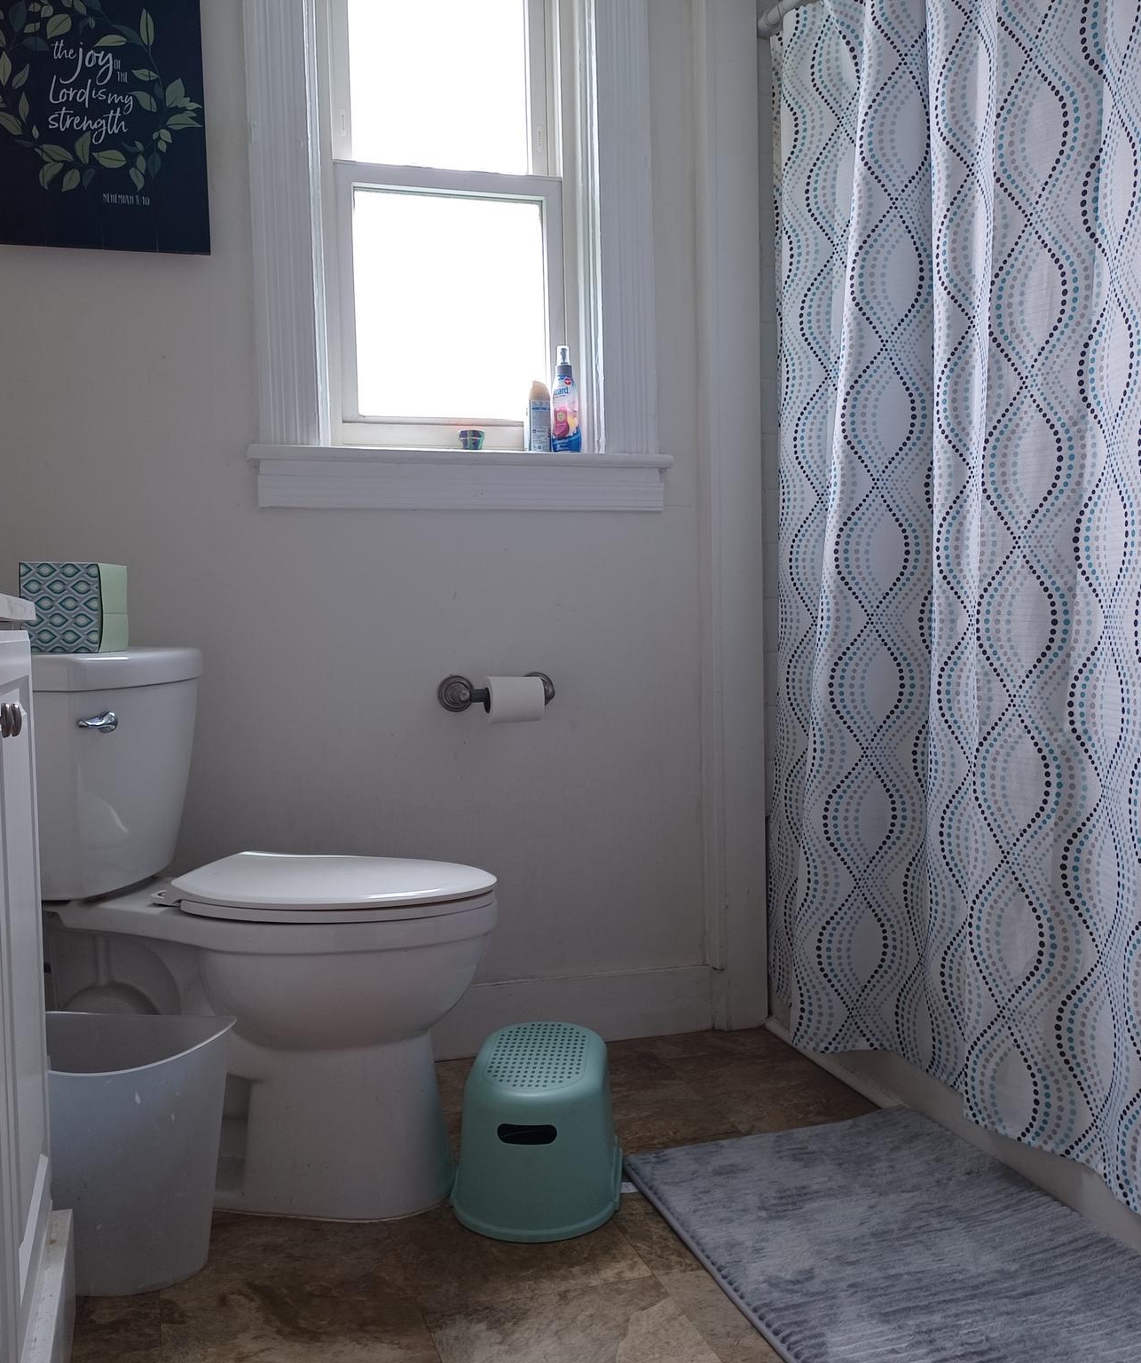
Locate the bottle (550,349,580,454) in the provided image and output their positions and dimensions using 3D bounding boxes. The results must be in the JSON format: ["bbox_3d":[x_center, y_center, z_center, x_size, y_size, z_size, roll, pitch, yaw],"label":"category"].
[{"bbox_3d":[-0.009,-0.544,2.562,0.059,0.220,0.044,-2,2,-5],"label":"bottle"}]

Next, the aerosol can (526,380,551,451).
[{"bbox_3d":[-0.059,-0.508,2.549,0.044,0.154,0.044,-1,2,0],"label":"aerosol can"}]

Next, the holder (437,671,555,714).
[{"bbox_3d":[-0.128,0.022,2.449,0.229,0.073,0.090,-2,2,-16],"label":"holder"}]

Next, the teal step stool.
[{"bbox_3d":[-0.043,0.638,1.914,0.237,0.185,0.385,-1,2,5],"label":"teal step stool"}]

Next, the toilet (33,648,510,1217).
[{"bbox_3d":[-0.468,0.346,1.924,0.730,0.787,0.450,-1,2,8],"label":"toilet"}]

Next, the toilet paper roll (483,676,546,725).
[{"bbox_3d":[-0.102,0.033,2.421,0.098,0.085,0.085,-2,2,-16],"label":"toilet paper roll"}]

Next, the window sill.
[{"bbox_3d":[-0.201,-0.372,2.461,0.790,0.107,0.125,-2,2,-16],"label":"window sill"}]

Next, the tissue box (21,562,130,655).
[{"bbox_3d":[-0.720,-0.105,1.907,0.114,0.130,0.114,-1,2,-2],"label":"tissue box"}]

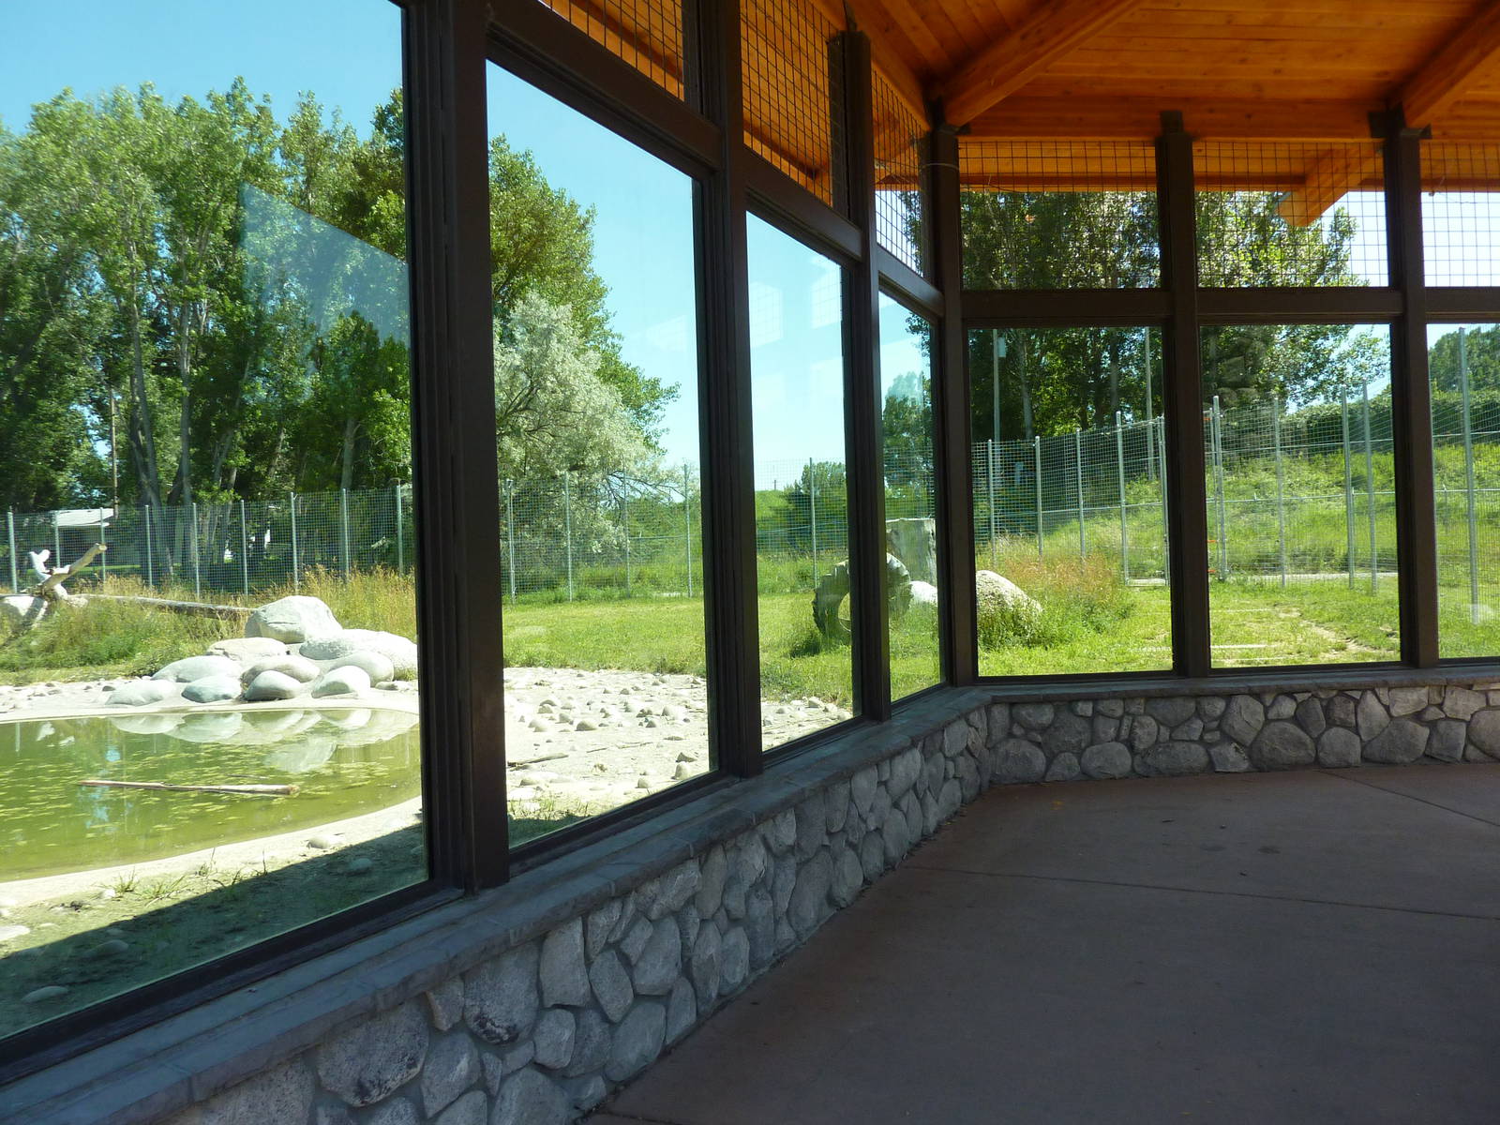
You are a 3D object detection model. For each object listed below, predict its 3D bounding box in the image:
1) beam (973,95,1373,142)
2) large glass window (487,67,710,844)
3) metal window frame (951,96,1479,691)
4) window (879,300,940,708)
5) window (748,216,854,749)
[{"bbox_3d":[2.881,-2.969,7.302,3.006,0.276,0.150,-2,0,-4],"label":"beam"},{"bbox_3d":[-0.483,-0.330,3.707,0.080,2.337,1.270,-2,0,27],"label":"large glass window"},{"bbox_3d":[3.181,-1.119,7.323,3.682,3.766,0.184,-2,0,-4],"label":"metal window frame"},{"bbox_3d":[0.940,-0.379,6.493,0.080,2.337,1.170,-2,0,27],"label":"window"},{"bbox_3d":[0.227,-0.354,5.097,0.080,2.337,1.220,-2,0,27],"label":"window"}]

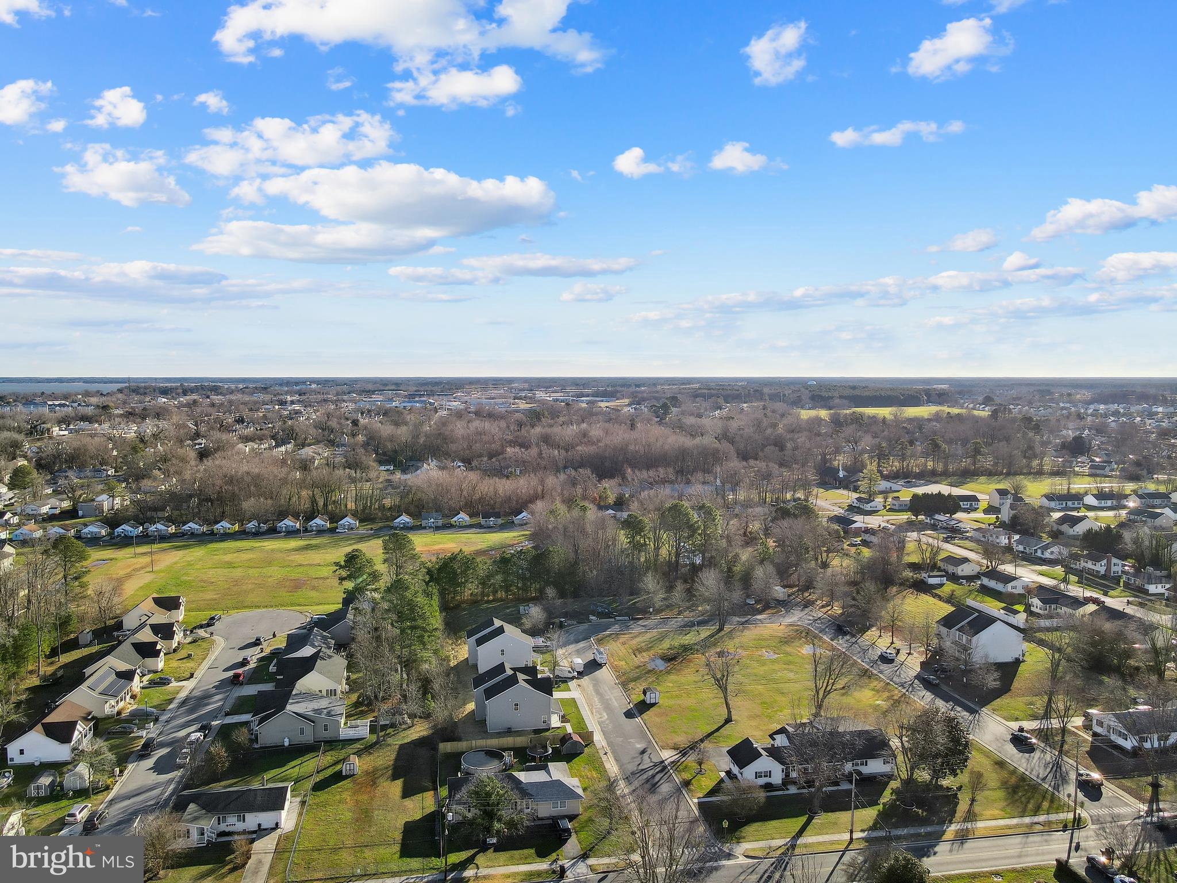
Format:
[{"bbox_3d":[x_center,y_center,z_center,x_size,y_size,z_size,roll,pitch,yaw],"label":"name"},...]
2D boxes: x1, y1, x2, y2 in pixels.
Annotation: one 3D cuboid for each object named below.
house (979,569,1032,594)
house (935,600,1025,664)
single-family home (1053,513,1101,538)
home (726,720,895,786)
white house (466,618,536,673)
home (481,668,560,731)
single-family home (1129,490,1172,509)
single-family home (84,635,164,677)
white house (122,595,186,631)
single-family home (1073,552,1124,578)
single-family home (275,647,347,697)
[{"bbox_3d":[129.377,43.337,254.377,8.410,4.850,13.270,-1,5,-10],"label":"house"},{"bbox_3d":[88.750,43.470,185.430,13.820,9.150,11.990,-1,5,-8],"label":"house"},{"bbox_3d":[206.071,34.844,344.966,14.850,7.030,13.370,-1,5,-10],"label":"single-family home"},{"bbox_3d":[36.803,52.449,139.798,27.130,5.350,14.060,-1,5,-10],"label":"home"},{"bbox_3d":[-20.167,46.694,188.354,15.440,8.910,12.870,-1,5,-10],"label":"white house"},{"bbox_3d":[-12.100,46.900,147.850,13.410,8.430,6.300,-1,5,-10],"label":"home"},{"bbox_3d":[288.596,29.378,419.788,18.710,5.740,9.310,-1,5,-10],"label":"single-family home"},{"bbox_3d":[-102.900,48.642,183.358,13.860,5.840,14.450,-1,5,-10],"label":"single-family home"},{"bbox_3d":[-110.890,43.270,209.140,11.990,5.690,12.400,-1,5,-10],"label":"white house"},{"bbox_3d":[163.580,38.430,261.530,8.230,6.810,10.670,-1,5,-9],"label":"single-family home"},{"bbox_3d":[-58.691,49.267,172.672,14.060,6.340,14.850,-1,5,-10],"label":"single-family home"}]

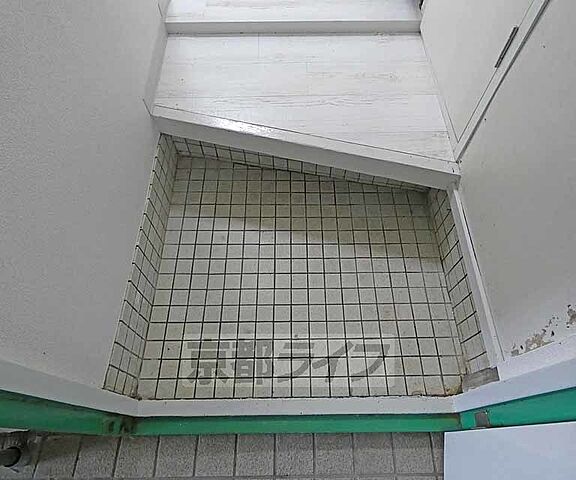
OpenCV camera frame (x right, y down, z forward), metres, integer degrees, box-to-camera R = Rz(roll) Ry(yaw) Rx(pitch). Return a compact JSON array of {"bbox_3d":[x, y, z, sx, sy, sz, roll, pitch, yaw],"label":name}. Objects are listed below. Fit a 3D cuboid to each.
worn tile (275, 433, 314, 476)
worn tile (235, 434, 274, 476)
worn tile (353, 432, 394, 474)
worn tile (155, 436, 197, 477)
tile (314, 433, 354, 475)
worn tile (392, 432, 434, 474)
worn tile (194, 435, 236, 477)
[{"bbox_3d":[0.017,0.556,0.903,0.097,0.012,0.094,0,62,0],"label":"worn tile"},{"bbox_3d":[-0.085,0.557,0.902,0.097,0.012,0.094,0,62,0],"label":"worn tile"},{"bbox_3d":[0.221,0.554,0.905,0.097,0.012,0.094,0,62,0],"label":"worn tile"},{"bbox_3d":[-0.288,0.558,0.901,0.097,0.012,0.094,0,62,0],"label":"worn tile"},{"bbox_3d":[0.118,0.555,0.904,0.097,0.012,0.094,0,62,0],"label":"tile"},{"bbox_3d":[0.324,0.553,0.905,0.097,0.012,0.094,0,62,0],"label":"worn tile"},{"bbox_3d":[-0.187,0.557,0.902,0.097,0.012,0.094,0,62,0],"label":"worn tile"}]

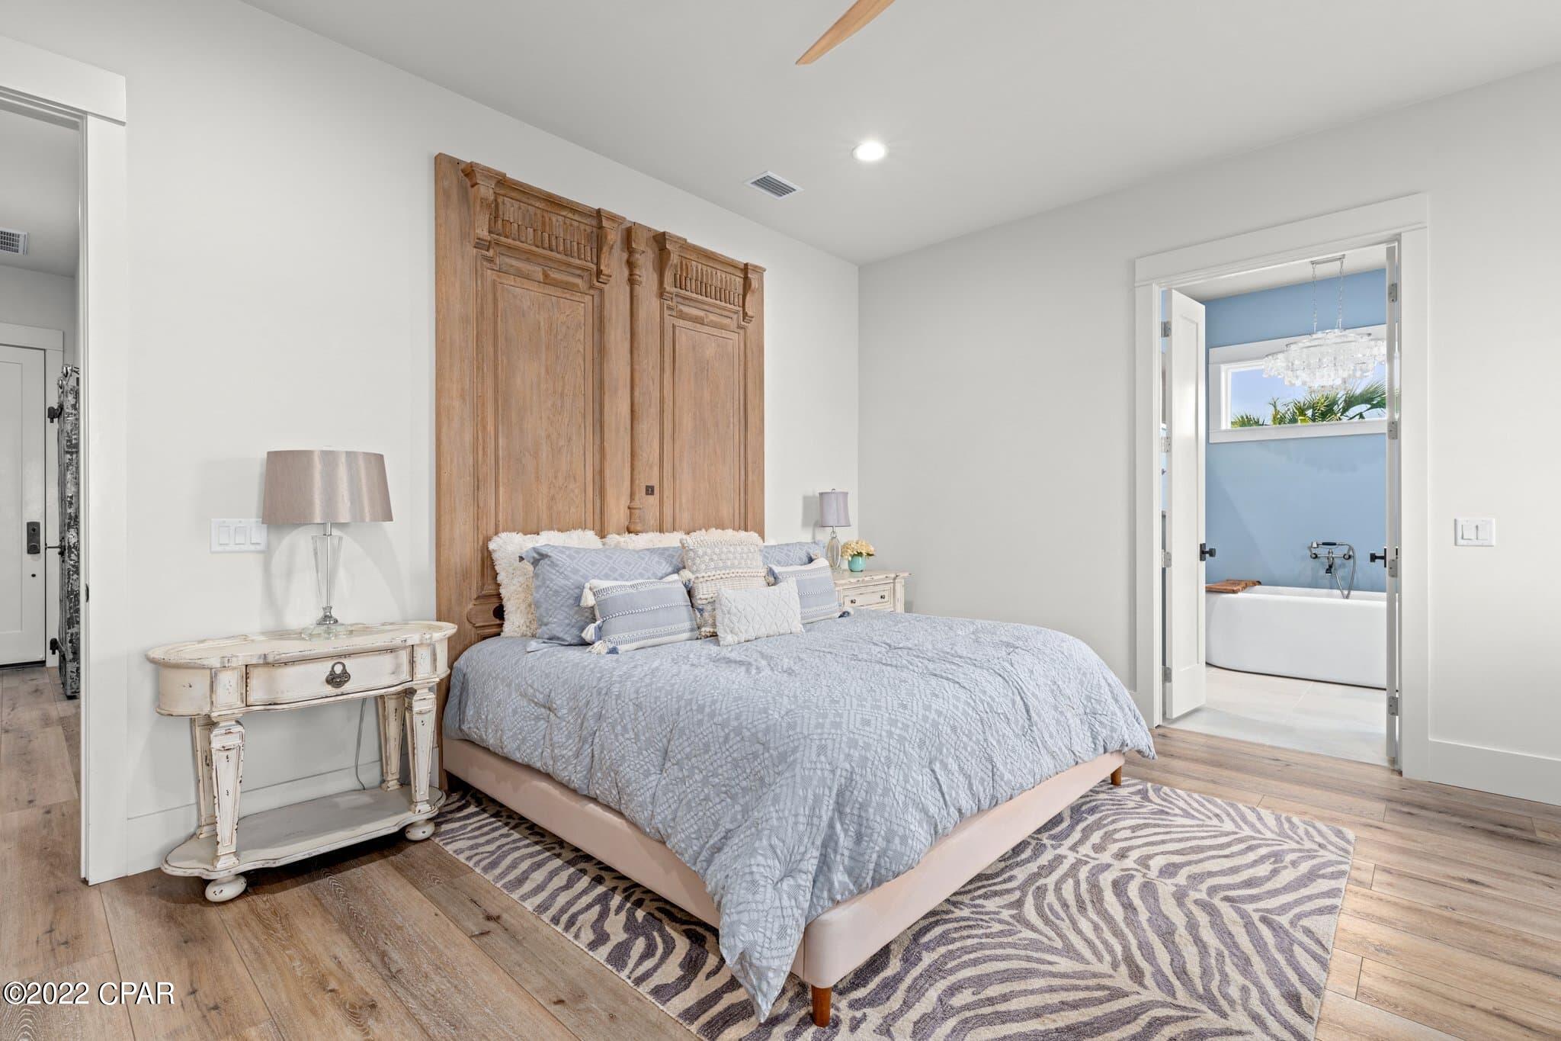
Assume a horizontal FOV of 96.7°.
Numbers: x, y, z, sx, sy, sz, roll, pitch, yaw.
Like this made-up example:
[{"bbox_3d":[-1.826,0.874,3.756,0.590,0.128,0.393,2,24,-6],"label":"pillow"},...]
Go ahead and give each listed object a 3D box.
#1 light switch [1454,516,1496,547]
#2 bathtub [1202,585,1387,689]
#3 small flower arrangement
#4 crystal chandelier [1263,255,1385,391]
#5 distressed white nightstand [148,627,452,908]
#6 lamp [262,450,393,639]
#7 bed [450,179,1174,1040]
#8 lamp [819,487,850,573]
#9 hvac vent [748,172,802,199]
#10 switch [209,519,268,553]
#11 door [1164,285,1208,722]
[{"bbox_3d":[2.978,0.052,2.975,0.122,0.119,0.010,0,0,42],"label":"light switch"},{"bbox_3d":[4.081,0.847,5.229,1.700,0.610,0.770,0,0,42],"label":"bathtub"},{"bbox_3d":[0.509,0.235,4.618,0.210,0.220,0.225,0,0,0],"label":"small flower arrangement"},{"bbox_3d":[4.030,-1.428,5.105,0.800,0.950,0.520,0,0,42],"label":"crystal chandelier"},{"bbox_3d":[-1.618,0.790,2.427,0.480,0.752,0.885,0,0,44],"label":"distressed white nightstand"},{"bbox_3d":[-1.643,0.083,2.511,0.370,0.670,0.395,0,0,44],"label":"lamp"},{"bbox_3d":[0.038,-0.203,2.975,2.190,2.730,2.200,0,0,44],"label":"bed"},{"bbox_3d":[0.353,0.075,4.628,0.205,0.555,0.205,0,0,0],"label":"lamp"},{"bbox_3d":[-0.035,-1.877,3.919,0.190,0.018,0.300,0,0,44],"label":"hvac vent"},{"bbox_3d":[-1.935,0.055,2.482,0.010,0.121,0.163,0,0,44],"label":"switch"},{"bbox_3d":[2.411,-0.101,4.126,0.505,2.440,0.045,0,0,-40],"label":"door"}]

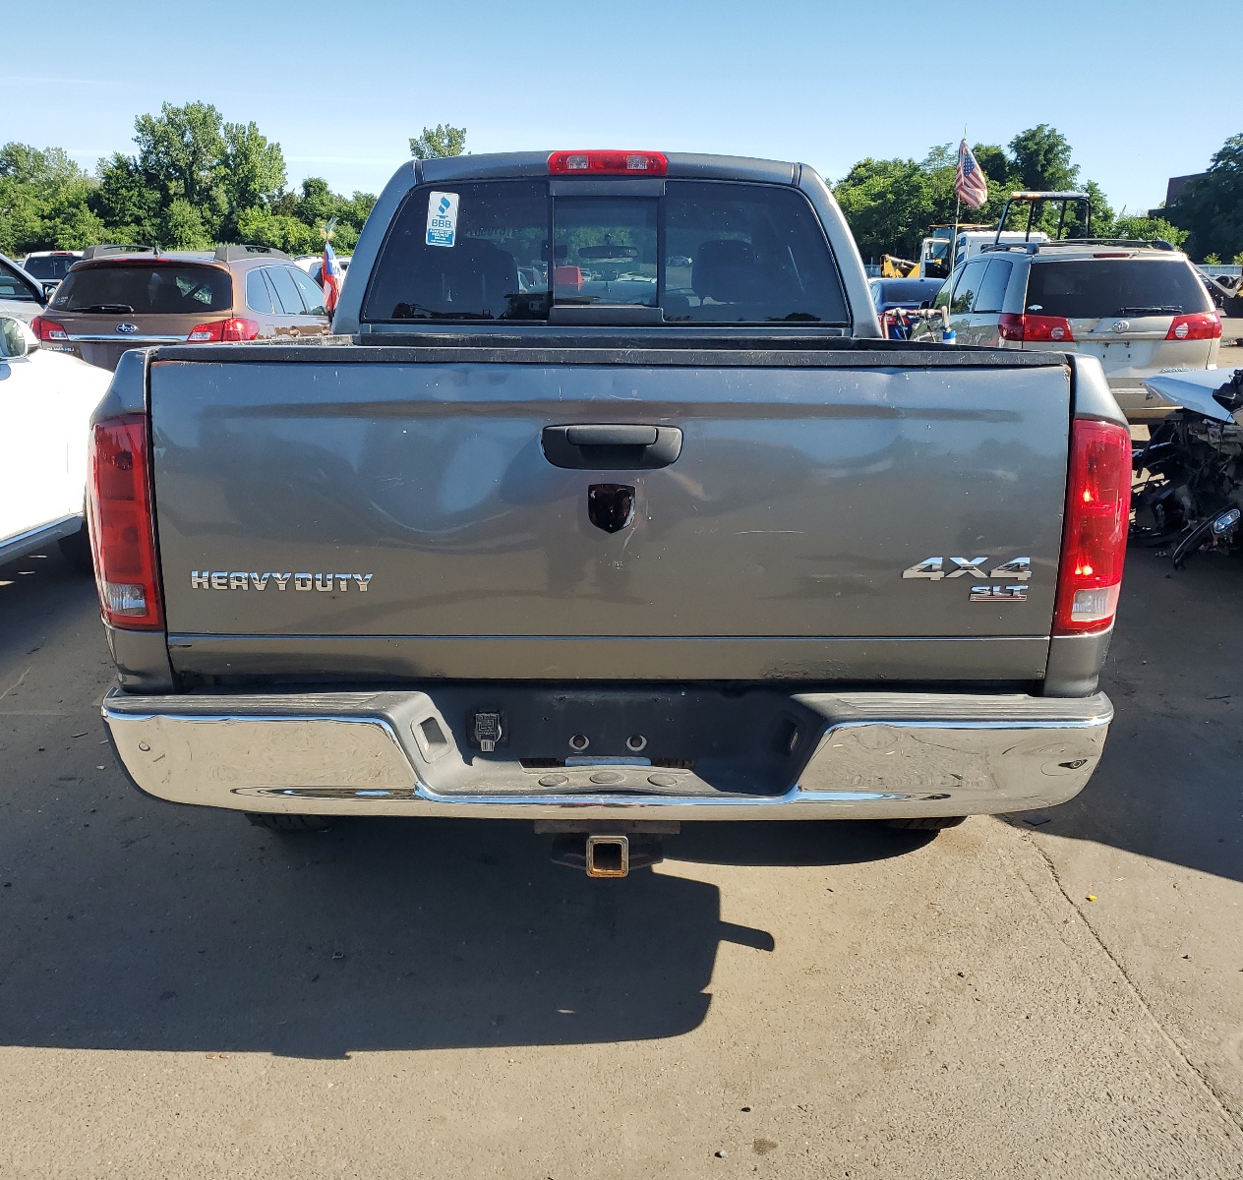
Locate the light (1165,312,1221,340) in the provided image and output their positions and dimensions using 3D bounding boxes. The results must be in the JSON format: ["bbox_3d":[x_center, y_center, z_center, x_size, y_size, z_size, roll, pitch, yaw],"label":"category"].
[{"bbox_3d":[4.917,-2.296,10.252,0.500,0.240,0.280,0,15,0],"label":"light"}]

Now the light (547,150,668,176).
[{"bbox_3d":[-0.049,-1.499,4.156,0.420,0.100,0.080,0,15,-1],"label":"light"}]

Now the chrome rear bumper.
[{"bbox_3d":[-0.025,0.296,2.237,1.890,0.210,0.270,0,15,-1],"label":"chrome rear bumper"}]

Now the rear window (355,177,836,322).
[{"bbox_3d":[-0.056,-1.171,4.077,1.660,0.490,0.160,0,15,-1],"label":"rear window"}]

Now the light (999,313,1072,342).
[{"bbox_3d":[3.601,-2.283,10.256,0.500,0.240,0.300,0,15,0],"label":"light"}]

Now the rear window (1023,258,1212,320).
[{"bbox_3d":[4.283,-2.606,10.203,1.580,0.550,0.200,0,15,0],"label":"rear window"}]

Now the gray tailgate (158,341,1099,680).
[{"bbox_3d":[-0.015,-0.132,2.155,1.610,0.595,0.100,0,11,-1],"label":"gray tailgate"}]

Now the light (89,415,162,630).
[{"bbox_3d":[-0.917,-0.133,2.208,0.130,0.400,0.150,0,15,-1],"label":"light"}]

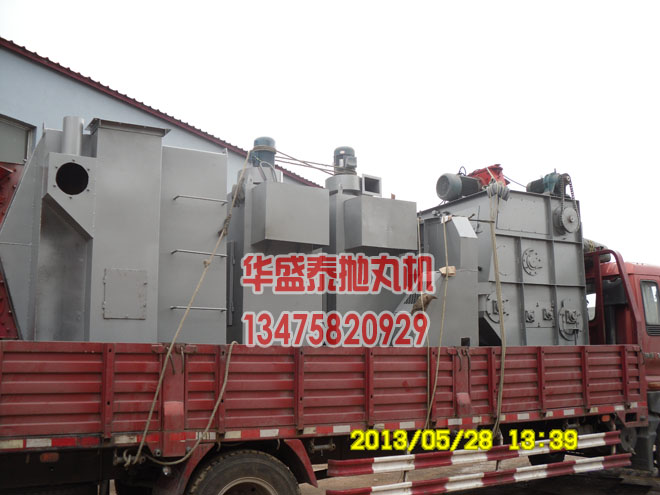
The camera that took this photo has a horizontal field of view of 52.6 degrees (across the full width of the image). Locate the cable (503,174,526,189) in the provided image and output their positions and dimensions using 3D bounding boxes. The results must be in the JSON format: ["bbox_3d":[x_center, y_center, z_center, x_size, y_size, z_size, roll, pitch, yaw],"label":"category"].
[{"bbox_3d":[2.226,-0.796,8.050,0.300,0.170,0.050,0,-8,0],"label":"cable"}]

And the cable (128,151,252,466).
[{"bbox_3d":[-0.814,0.273,5.168,0.557,2.580,1.480,-4,-9,26],"label":"cable"}]

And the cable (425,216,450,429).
[{"bbox_3d":[1.003,0.601,6.016,0.172,1.950,0.789,-4,-9,25],"label":"cable"}]

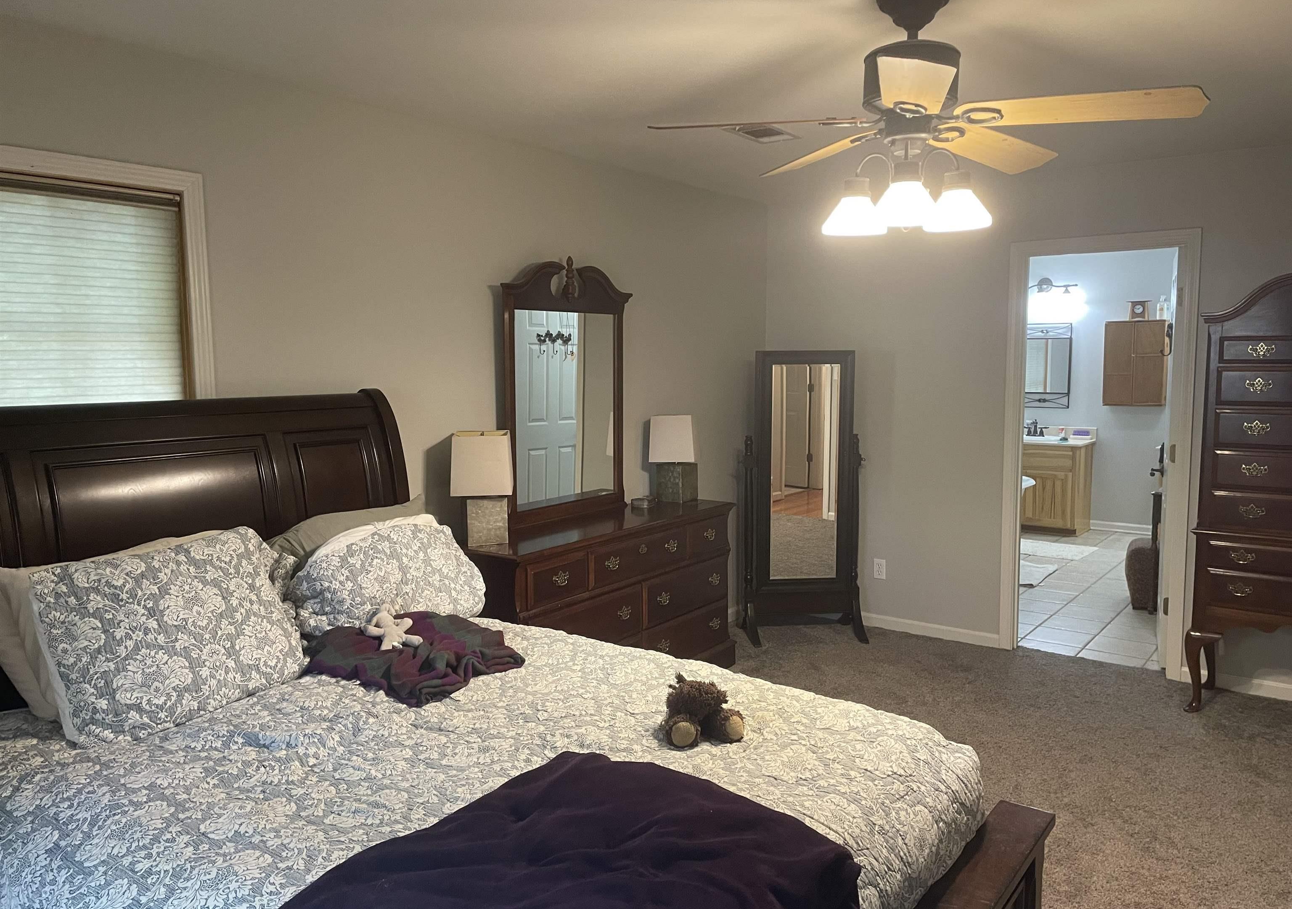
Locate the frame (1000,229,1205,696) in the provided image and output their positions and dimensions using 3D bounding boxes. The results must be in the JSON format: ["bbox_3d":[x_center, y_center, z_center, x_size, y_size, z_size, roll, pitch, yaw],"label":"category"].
[{"bbox_3d":[2.218,0.002,4.782,0.848,2.100,0.140,4,8,37],"label":"frame"}]

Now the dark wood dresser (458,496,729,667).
[{"bbox_3d":[-0.176,0.707,4.374,0.425,0.830,1.530,4,8,37],"label":"dark wood dresser"}]

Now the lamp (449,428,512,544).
[{"bbox_3d":[-0.653,0.133,3.814,0.240,0.440,0.235,-3,6,-19],"label":"lamp"}]

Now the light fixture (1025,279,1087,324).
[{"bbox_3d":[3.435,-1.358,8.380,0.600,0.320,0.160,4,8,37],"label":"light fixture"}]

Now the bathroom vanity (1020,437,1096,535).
[{"bbox_3d":[3.334,0.258,8.414,0.950,0.810,0.535,4,8,37],"label":"bathroom vanity"}]

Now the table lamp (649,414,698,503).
[{"bbox_3d":[0.146,0.018,4.851,0.240,0.440,0.235,0,6,2],"label":"table lamp"}]

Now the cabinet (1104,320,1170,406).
[{"bbox_3d":[4.031,-0.746,7.988,0.445,0.690,0.180,4,8,37],"label":"cabinet"}]

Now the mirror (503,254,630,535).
[{"bbox_3d":[-0.331,-0.299,4.390,0.070,1.160,0.860,4,8,37],"label":"mirror"}]

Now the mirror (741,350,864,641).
[{"bbox_3d":[0.863,0.225,5.290,0.690,1.575,0.380,-1,6,-5],"label":"mirror"}]

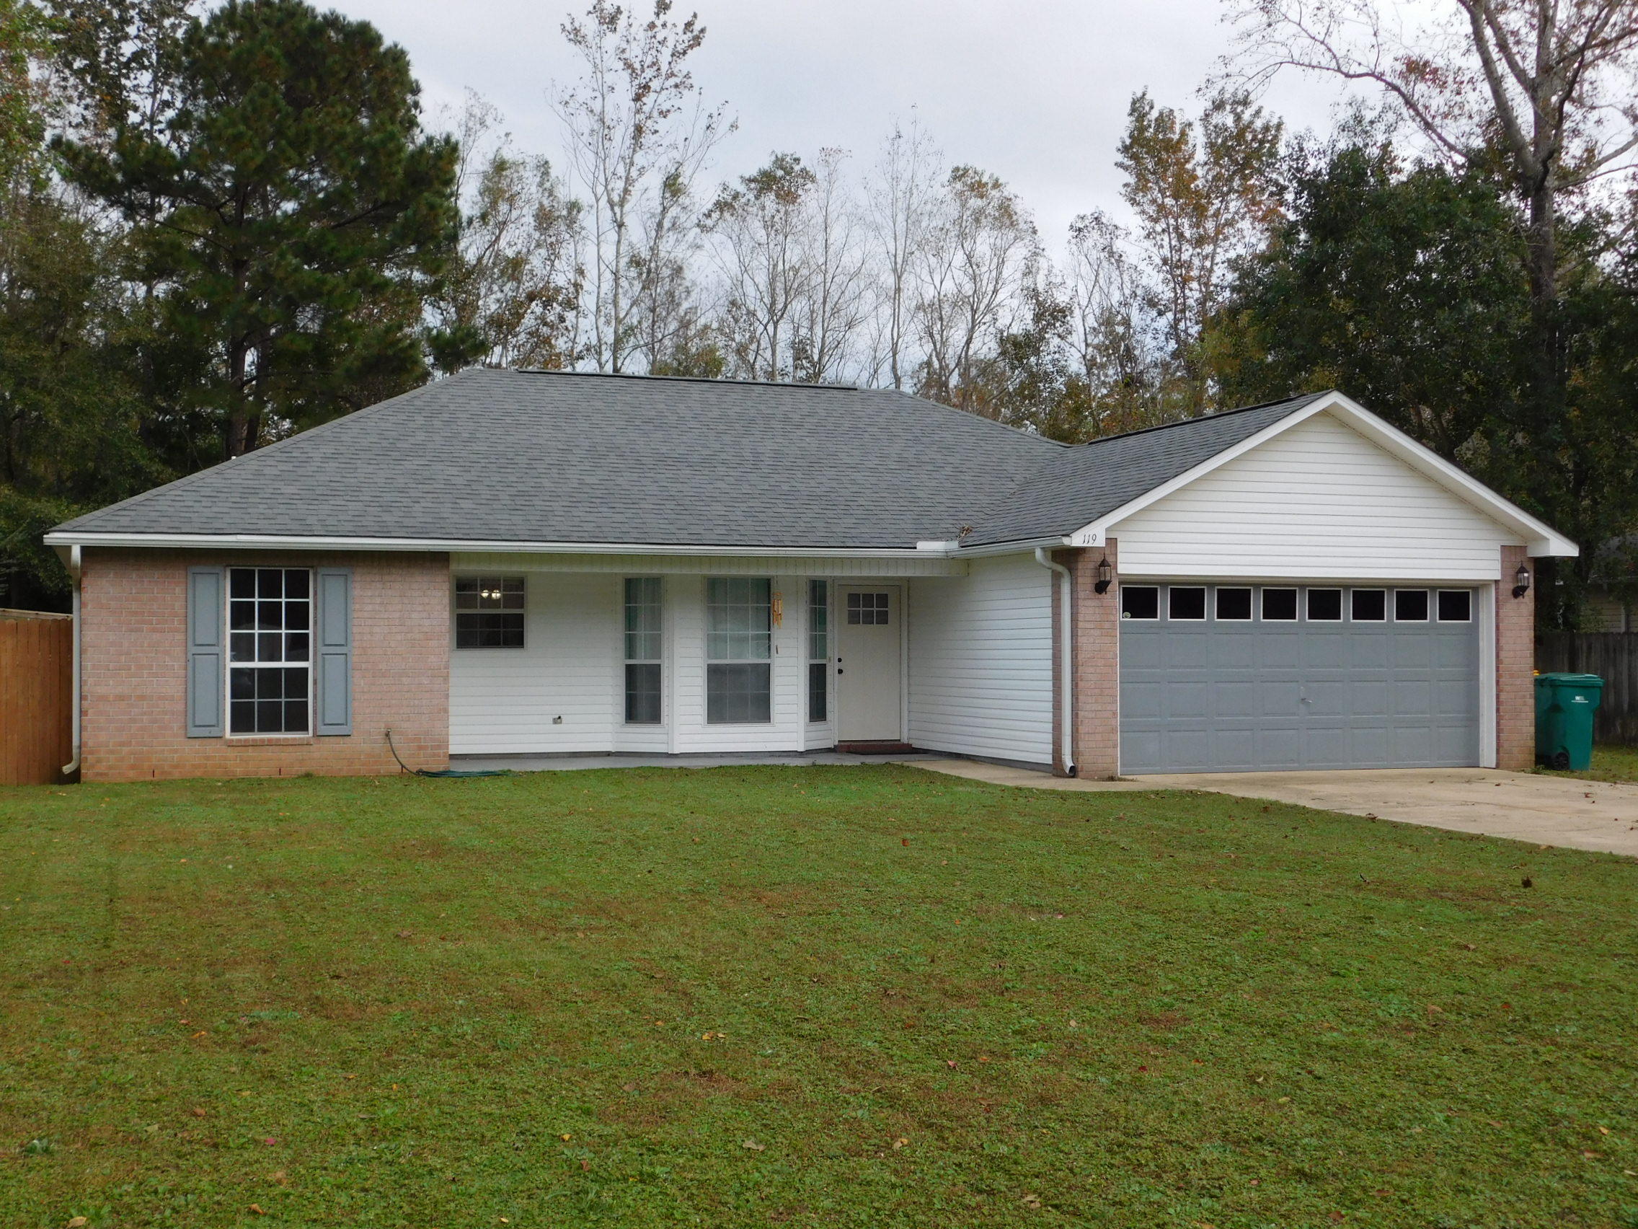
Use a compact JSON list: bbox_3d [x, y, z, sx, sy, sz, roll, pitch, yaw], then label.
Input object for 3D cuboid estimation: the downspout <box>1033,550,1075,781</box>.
[{"bbox_3d":[2.553,0.513,20.427,0.380,2.460,0.230,0,-1,-19],"label":"downspout"}]

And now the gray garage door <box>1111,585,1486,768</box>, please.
[{"bbox_3d":[5.514,0.734,21.609,4.840,2.140,0.070,0,-1,-19],"label":"gray garage door"}]

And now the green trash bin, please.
[{"bbox_3d":[9.100,1.320,23.294,0.780,1.170,0.700,0,-1,-8],"label":"green trash bin"}]

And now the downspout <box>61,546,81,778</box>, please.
[{"bbox_3d":[-7.803,0.492,19.776,0.180,2.400,0.500,0,-1,-19],"label":"downspout"}]

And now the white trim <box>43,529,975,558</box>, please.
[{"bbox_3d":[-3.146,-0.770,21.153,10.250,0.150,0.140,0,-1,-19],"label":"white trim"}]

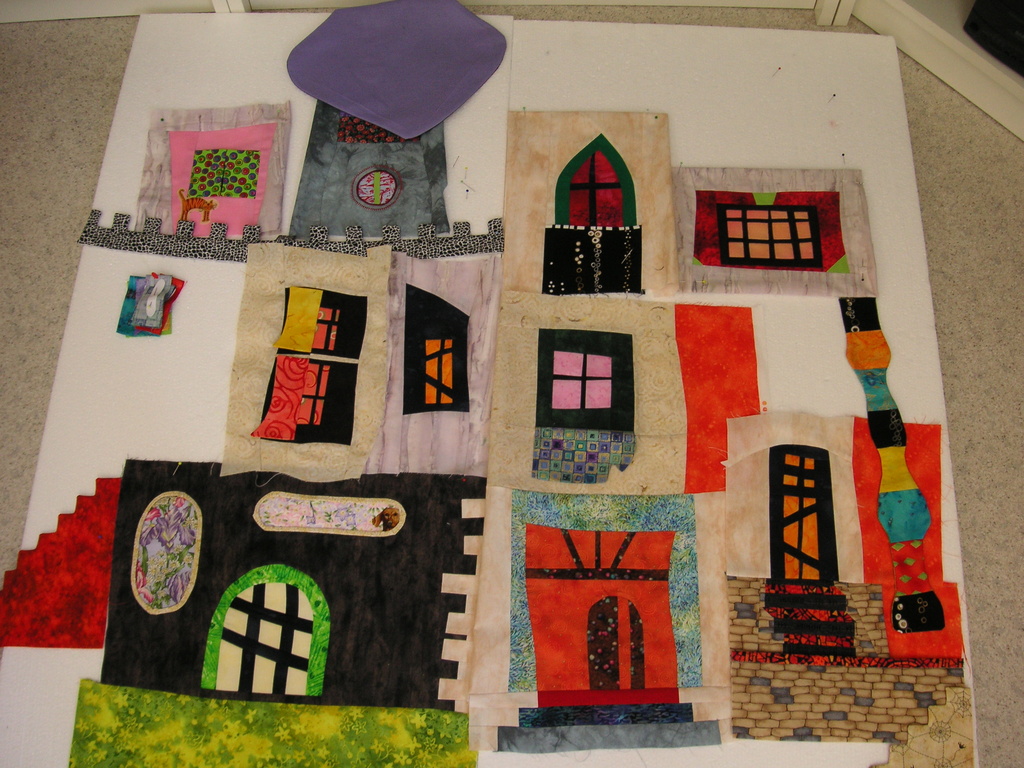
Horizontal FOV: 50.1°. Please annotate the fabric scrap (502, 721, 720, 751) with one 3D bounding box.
[{"bbox_3d":[0.114,0.413,1.285,0.260,0.006,0.031,-1,68,0],"label":"fabric scrap"}]

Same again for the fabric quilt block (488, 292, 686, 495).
[{"bbox_3d":[0.106,0.010,1.451,0.253,0.006,0.281,3,68,2],"label":"fabric quilt block"}]

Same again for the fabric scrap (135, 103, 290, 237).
[{"bbox_3d":[-0.433,-0.313,1.592,0.207,0.006,0.227,-2,68,0],"label":"fabric scrap"}]

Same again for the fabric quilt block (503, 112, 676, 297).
[{"bbox_3d":[0.119,-0.280,1.673,0.258,0.010,0.324,2,67,1],"label":"fabric quilt block"}]

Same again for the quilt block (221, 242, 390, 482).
[{"bbox_3d":[-0.275,-0.036,1.476,0.199,0.006,0.343,1,68,1],"label":"quilt block"}]

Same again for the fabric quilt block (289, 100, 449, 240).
[{"bbox_3d":[-0.199,-0.323,1.592,0.225,0.006,0.246,1,68,1],"label":"fabric quilt block"}]

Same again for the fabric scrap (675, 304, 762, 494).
[{"bbox_3d":[0.276,0.015,1.446,0.107,0.006,0.268,1,68,1],"label":"fabric scrap"}]

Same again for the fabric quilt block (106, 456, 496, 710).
[{"bbox_3d":[-0.276,0.242,1.361,0.465,0.006,0.293,3,68,2],"label":"fabric quilt block"}]

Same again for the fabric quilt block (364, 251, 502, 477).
[{"bbox_3d":[-0.102,-0.035,1.472,0.160,0.006,0.327,2,68,2],"label":"fabric quilt block"}]

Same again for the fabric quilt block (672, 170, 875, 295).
[{"bbox_3d":[0.367,-0.218,1.540,0.270,0.006,0.204,1,68,1],"label":"fabric quilt block"}]

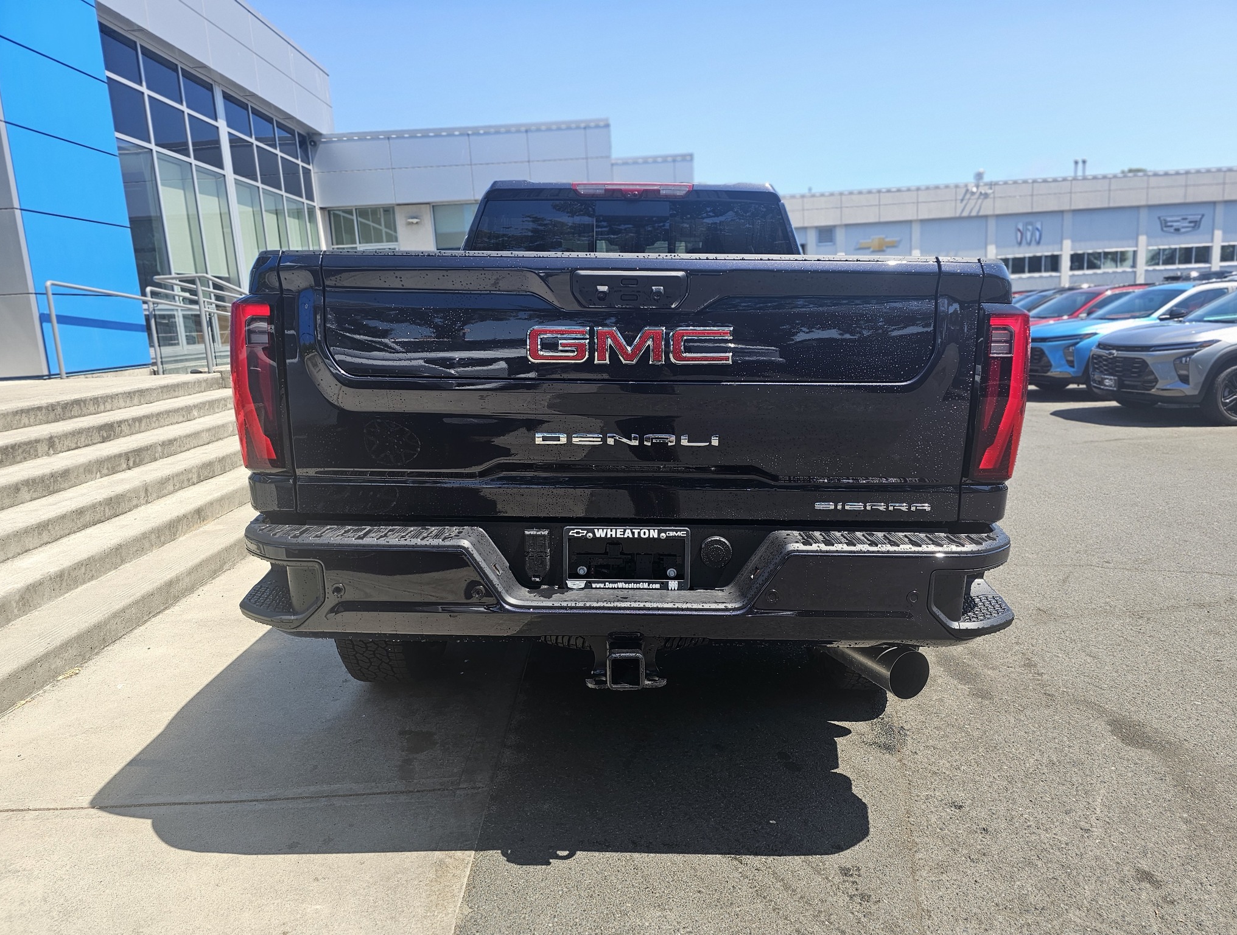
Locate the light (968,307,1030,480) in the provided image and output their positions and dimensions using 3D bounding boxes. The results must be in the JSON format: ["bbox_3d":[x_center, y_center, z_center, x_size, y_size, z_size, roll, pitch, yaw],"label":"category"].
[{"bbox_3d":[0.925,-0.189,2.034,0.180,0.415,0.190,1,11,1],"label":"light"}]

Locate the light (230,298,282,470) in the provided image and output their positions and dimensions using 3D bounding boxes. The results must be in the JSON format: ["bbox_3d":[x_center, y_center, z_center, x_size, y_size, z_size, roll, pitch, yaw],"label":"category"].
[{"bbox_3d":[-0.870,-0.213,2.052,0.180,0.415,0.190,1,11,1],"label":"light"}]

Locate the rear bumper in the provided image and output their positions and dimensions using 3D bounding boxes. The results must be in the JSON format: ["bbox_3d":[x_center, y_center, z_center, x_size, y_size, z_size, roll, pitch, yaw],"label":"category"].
[{"bbox_3d":[0.020,0.257,2.089,1.960,0.245,0.370,1,11,1],"label":"rear bumper"}]

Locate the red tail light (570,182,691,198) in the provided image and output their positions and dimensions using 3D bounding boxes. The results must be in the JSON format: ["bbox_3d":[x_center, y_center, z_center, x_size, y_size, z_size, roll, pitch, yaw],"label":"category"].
[{"bbox_3d":[0.069,-1.347,4.029,0.590,0.075,0.075,1,11,1],"label":"red tail light"}]

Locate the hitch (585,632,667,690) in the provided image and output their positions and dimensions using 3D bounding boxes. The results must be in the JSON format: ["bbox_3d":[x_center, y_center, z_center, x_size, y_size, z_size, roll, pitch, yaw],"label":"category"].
[{"bbox_3d":[0.019,0.446,2.028,0.190,0.145,0.190,1,11,1],"label":"hitch"}]

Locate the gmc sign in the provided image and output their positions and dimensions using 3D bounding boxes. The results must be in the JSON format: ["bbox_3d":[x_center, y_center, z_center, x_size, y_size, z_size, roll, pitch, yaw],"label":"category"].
[{"bbox_3d":[0.028,-0.286,1.940,0.483,0.088,0.020,1,11,1],"label":"gmc sign"}]

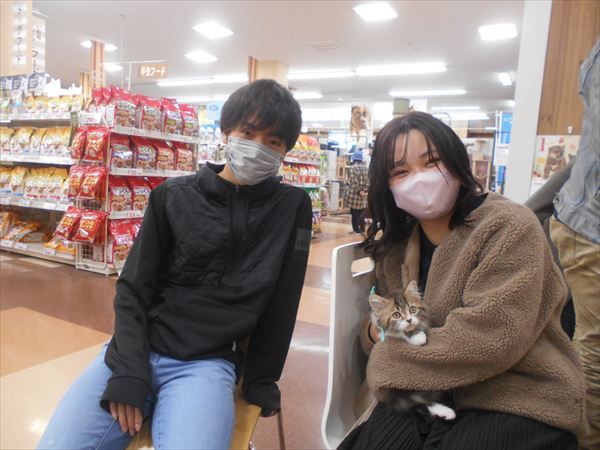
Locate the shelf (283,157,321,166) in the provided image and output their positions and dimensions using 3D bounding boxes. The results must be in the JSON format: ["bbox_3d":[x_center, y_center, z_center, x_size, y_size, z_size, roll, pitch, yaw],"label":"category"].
[{"bbox_3d":[-0.100,-1.000,7.073,0.380,0.060,1.220,6,7,27],"label":"shelf"}]

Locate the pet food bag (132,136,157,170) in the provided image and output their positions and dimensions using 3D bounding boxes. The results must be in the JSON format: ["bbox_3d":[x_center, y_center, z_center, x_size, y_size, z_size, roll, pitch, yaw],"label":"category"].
[{"bbox_3d":[-1.618,-0.735,4.694,0.100,0.345,0.205,-2,3,34],"label":"pet food bag"}]

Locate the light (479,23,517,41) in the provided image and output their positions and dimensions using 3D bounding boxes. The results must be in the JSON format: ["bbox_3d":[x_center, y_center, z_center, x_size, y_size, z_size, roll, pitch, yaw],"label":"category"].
[{"bbox_3d":[3.484,-3.396,7.931,0.620,0.080,0.620,7,7,28],"label":"light"}]

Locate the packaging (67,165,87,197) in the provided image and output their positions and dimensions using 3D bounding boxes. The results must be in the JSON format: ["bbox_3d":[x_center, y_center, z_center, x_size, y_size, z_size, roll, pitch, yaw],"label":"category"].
[{"bbox_3d":[-2.006,-0.393,4.112,0.220,0.310,0.080,7,1,33],"label":"packaging"}]

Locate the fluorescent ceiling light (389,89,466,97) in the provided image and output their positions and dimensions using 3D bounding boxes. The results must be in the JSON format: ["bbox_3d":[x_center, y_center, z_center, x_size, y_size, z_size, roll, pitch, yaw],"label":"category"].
[{"bbox_3d":[4.032,-4.190,14.253,2.360,0.100,0.220,6,8,28],"label":"fluorescent ceiling light"}]

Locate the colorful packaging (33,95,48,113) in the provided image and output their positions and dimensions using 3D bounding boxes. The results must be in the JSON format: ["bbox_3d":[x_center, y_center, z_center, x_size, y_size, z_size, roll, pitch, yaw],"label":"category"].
[{"bbox_3d":[-2.788,-1.300,4.842,0.165,0.200,0.065,4,-1,14],"label":"colorful packaging"}]

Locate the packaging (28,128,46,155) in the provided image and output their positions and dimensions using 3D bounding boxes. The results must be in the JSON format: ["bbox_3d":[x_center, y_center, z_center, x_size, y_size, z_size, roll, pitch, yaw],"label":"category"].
[{"bbox_3d":[-2.796,-0.870,4.797,0.240,0.310,0.110,7,7,28],"label":"packaging"}]

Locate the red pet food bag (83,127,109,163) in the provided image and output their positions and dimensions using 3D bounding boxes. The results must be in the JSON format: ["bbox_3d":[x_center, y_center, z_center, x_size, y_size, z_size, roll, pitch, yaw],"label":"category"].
[{"bbox_3d":[-1.922,-0.757,4.235,0.220,0.330,0.085,6,-1,24],"label":"red pet food bag"}]

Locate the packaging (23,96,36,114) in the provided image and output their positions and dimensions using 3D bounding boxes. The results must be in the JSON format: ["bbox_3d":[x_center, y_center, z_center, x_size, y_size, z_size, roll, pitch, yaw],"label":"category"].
[{"bbox_3d":[-2.920,-1.299,4.905,0.205,0.190,0.090,6,7,27],"label":"packaging"}]

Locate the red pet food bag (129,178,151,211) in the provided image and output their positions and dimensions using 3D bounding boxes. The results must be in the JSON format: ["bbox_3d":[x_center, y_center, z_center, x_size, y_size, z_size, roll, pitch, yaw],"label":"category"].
[{"bbox_3d":[-1.621,-0.322,4.558,0.110,0.350,0.250,7,7,28],"label":"red pet food bag"}]

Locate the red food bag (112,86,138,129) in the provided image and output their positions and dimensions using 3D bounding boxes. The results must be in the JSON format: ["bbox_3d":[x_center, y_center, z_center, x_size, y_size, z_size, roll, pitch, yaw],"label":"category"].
[{"bbox_3d":[-1.687,-1.089,4.265,0.110,0.370,0.250,7,7,28],"label":"red food bag"}]

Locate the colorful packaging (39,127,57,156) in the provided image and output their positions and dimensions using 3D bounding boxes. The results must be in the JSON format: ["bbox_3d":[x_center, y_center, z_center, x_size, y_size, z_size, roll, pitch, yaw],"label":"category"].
[{"bbox_3d":[-2.634,-0.870,4.754,0.220,0.290,0.090,6,7,27],"label":"colorful packaging"}]

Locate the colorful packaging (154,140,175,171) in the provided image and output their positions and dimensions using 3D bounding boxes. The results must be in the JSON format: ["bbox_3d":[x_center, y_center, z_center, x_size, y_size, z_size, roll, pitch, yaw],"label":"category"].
[{"bbox_3d":[-1.485,-0.758,4.943,0.100,0.340,0.200,-2,3,34],"label":"colorful packaging"}]

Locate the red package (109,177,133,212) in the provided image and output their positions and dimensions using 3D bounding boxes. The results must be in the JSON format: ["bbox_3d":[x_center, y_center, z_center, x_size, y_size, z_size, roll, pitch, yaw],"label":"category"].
[{"bbox_3d":[-1.772,-0.308,4.401,0.115,0.330,0.240,6,7,27],"label":"red package"}]

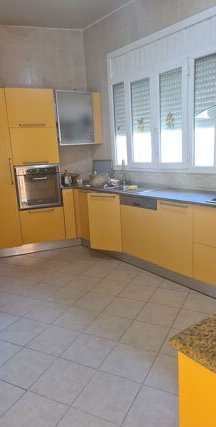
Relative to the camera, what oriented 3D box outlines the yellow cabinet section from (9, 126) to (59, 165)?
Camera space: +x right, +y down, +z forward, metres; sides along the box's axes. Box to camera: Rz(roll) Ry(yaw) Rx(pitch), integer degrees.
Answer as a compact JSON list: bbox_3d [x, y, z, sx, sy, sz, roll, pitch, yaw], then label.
[{"bbox_3d":[-1.044,-0.941,4.331,0.606,0.463,0.560,-7,13,-17],"label":"yellow cabinet section"}]

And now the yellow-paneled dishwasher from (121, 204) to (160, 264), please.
[{"bbox_3d":[0.562,0.155,3.595,0.570,0.624,0.583,-13,15,-36],"label":"yellow-paneled dishwasher"}]

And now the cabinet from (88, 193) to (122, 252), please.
[{"bbox_3d":[0.134,0.064,4.005,0.460,0.700,0.560,8,17,42],"label":"cabinet"}]

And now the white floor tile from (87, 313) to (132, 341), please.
[{"bbox_3d":[0.005,0.925,2.517,0.316,0.012,0.316,3,14,27],"label":"white floor tile"}]

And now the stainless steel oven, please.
[{"bbox_3d":[-1.006,-0.410,4.443,0.586,0.597,0.530,-7,13,-18],"label":"stainless steel oven"}]

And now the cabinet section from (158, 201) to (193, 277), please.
[{"bbox_3d":[0.878,0.193,3.190,0.560,0.707,0.453,-12,15,-36],"label":"cabinet section"}]

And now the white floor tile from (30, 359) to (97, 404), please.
[{"bbox_3d":[-0.281,1.063,1.970,0.316,0.012,0.316,3,14,27],"label":"white floor tile"}]

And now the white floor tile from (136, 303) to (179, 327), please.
[{"bbox_3d":[0.430,0.872,2.648,0.316,0.012,0.316,3,14,27],"label":"white floor tile"}]

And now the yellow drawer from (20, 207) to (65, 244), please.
[{"bbox_3d":[-0.977,0.114,4.543,0.597,0.446,0.500,-7,13,-18],"label":"yellow drawer"}]

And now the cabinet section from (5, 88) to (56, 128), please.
[{"bbox_3d":[-1.071,-1.402,4.230,0.606,0.481,0.560,-7,13,-17],"label":"cabinet section"}]

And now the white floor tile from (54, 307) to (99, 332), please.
[{"bbox_3d":[-0.276,0.910,2.661,0.316,0.012,0.316,3,14,27],"label":"white floor tile"}]

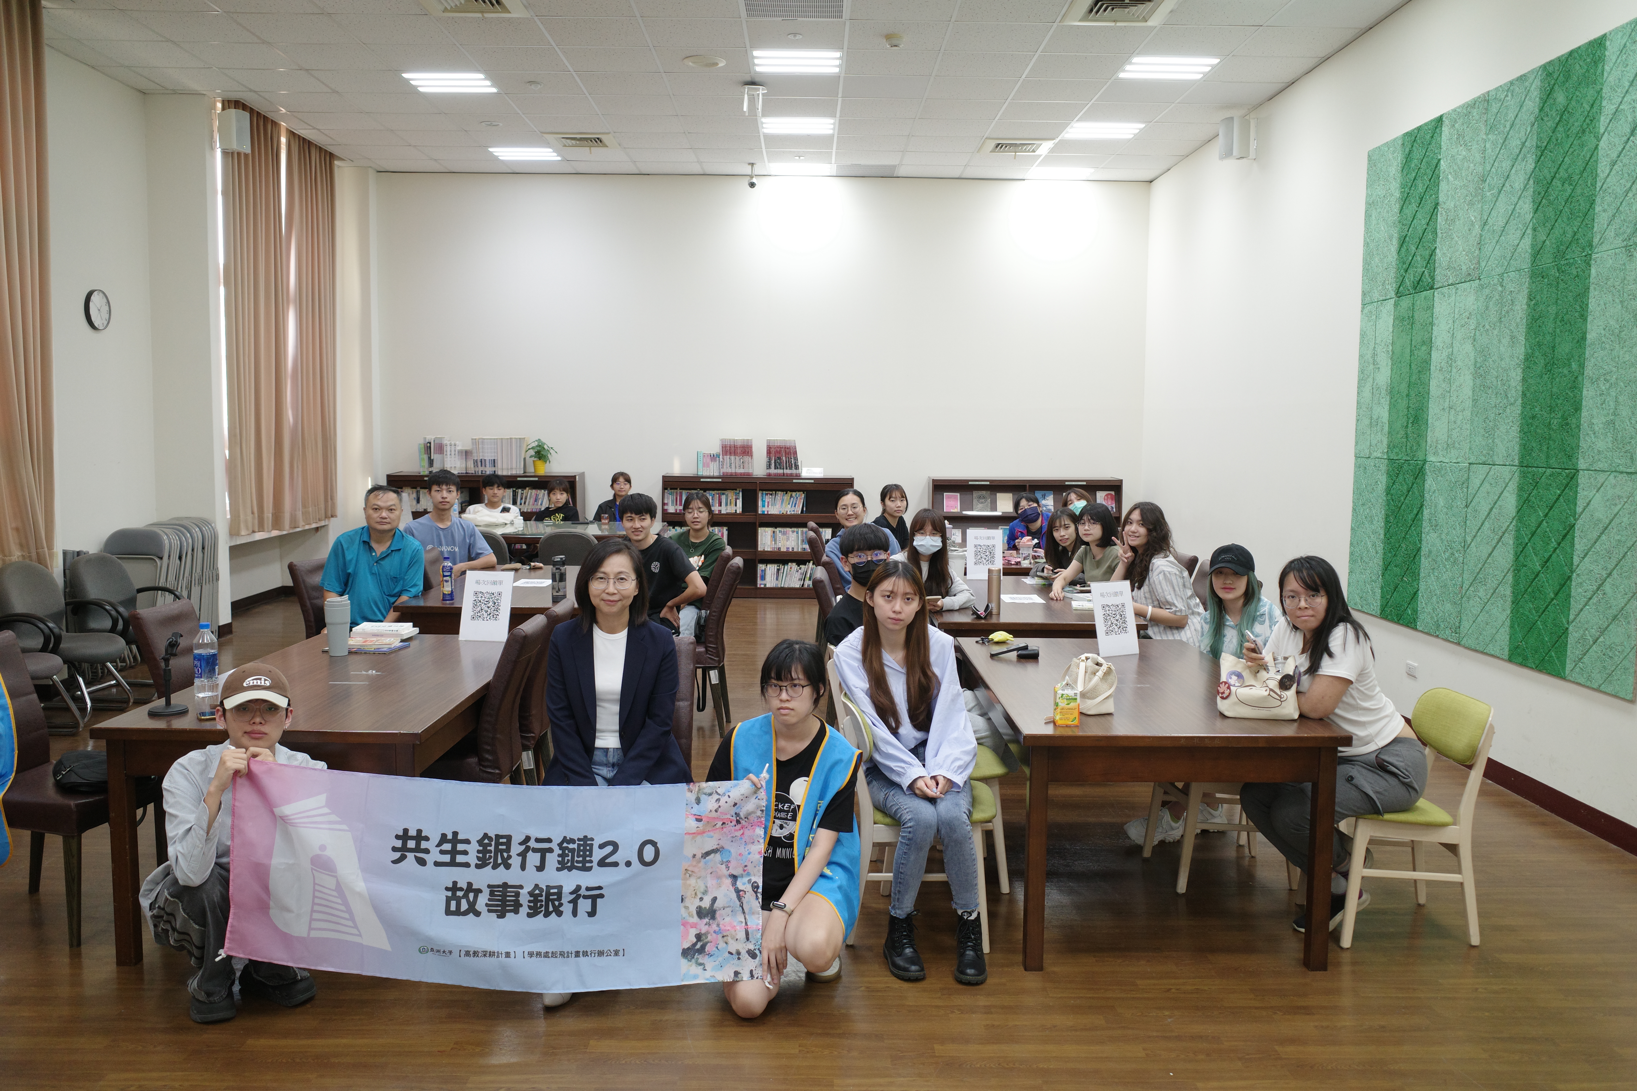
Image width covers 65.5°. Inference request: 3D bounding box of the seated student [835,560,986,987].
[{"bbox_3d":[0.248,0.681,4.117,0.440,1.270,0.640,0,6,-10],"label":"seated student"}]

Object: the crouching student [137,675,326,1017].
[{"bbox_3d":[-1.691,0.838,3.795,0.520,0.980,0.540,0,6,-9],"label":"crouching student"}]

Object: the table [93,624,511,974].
[{"bbox_3d":[-1.689,0.856,4.751,1.008,0.761,1.745,1,6,1],"label":"table"}]

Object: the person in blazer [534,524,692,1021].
[{"bbox_3d":[-0.632,0.651,3.919,0.465,1.307,0.673,0,6,-6],"label":"person in blazer"}]

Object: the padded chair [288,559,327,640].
[{"bbox_3d":[-2.221,0.555,6.321,0.580,0.950,0.450,2,6,17],"label":"padded chair"}]

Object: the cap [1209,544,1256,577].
[{"bbox_3d":[1.527,0.058,4.719,0.173,0.129,0.242,3,6,24],"label":"cap"}]

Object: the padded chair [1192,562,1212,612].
[{"bbox_3d":[1.826,0.574,6.675,0.614,0.960,0.465,0,6,-5],"label":"padded chair"}]

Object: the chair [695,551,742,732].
[{"bbox_3d":[-0.696,0.523,6.824,0.580,0.950,0.450,1,5,2],"label":"chair"}]

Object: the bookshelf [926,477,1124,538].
[{"bbox_3d":[1.962,-0.054,12.239,1.780,1.130,0.430,1,5,-1],"label":"bookshelf"}]

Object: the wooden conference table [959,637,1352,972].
[{"bbox_3d":[1.099,0.866,4.709,0.988,0.756,1.695,0,6,-1],"label":"wooden conference table"}]

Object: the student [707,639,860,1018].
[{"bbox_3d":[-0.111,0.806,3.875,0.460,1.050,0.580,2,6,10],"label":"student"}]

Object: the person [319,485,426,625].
[{"bbox_3d":[-2.168,0.377,6.244,0.560,1.320,0.750,-3,6,-32],"label":"person"}]

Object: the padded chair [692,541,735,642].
[{"bbox_3d":[-0.797,0.464,7.520,0.614,0.960,0.465,0,6,-1],"label":"padded chair"}]

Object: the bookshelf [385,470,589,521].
[{"bbox_3d":[-3.161,-0.105,12.186,1.770,1.130,0.430,1,5,-1],"label":"bookshelf"}]

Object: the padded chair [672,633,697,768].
[{"bbox_3d":[-0.624,0.798,3.948,0.450,0.950,0.580,1,5,-1],"label":"padded chair"}]

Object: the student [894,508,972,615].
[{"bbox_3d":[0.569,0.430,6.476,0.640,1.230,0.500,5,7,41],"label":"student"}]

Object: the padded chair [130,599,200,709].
[{"bbox_3d":[-2.217,0.693,4.877,0.580,0.950,0.440,1,5,3],"label":"padded chair"}]

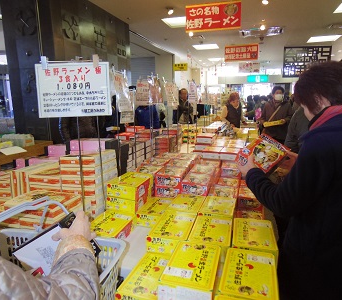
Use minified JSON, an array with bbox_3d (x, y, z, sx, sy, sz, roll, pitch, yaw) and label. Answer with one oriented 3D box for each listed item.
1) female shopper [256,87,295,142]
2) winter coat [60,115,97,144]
[{"bbox_3d":[1.555,-0.145,3.980,0.500,1.570,0.360,4,11,19],"label":"female shopper"},{"bbox_3d":[-1.134,-0.230,3.260,0.500,0.680,0.320,-6,12,-27],"label":"winter coat"}]

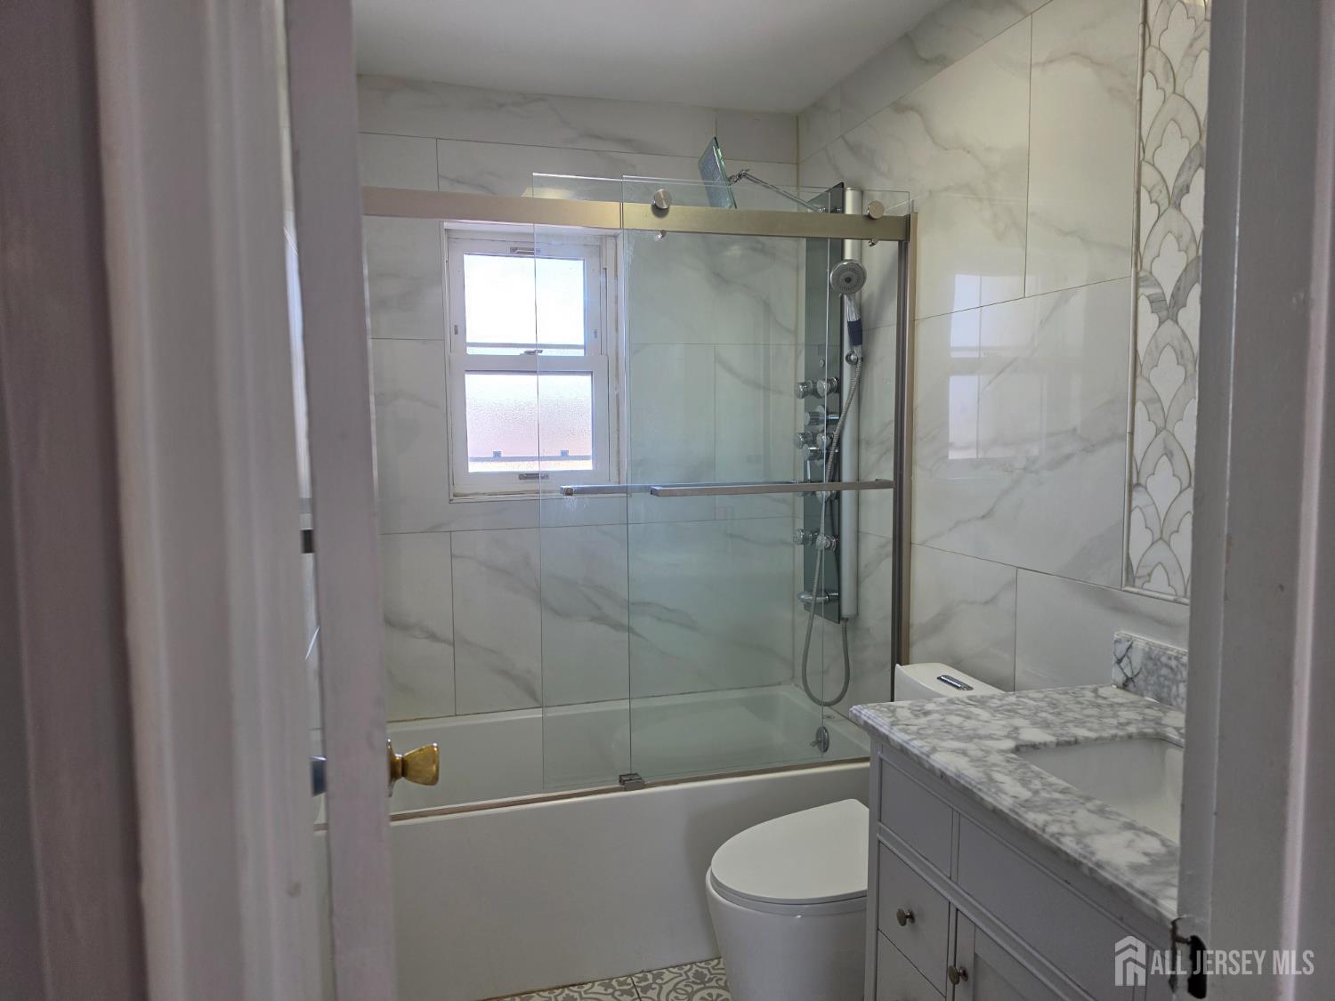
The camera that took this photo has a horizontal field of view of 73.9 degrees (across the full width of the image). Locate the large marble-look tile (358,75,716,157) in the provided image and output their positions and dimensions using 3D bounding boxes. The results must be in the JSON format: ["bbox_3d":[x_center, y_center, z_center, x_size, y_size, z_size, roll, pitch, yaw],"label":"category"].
[{"bbox_3d":[-0.421,-1.219,2.841,1.210,0.165,0.012,-2,5,-16],"label":"large marble-look tile"}]

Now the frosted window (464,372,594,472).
[{"bbox_3d":[-0.459,-0.265,2.992,0.425,0.335,0.030,-2,5,-16],"label":"frosted window"}]

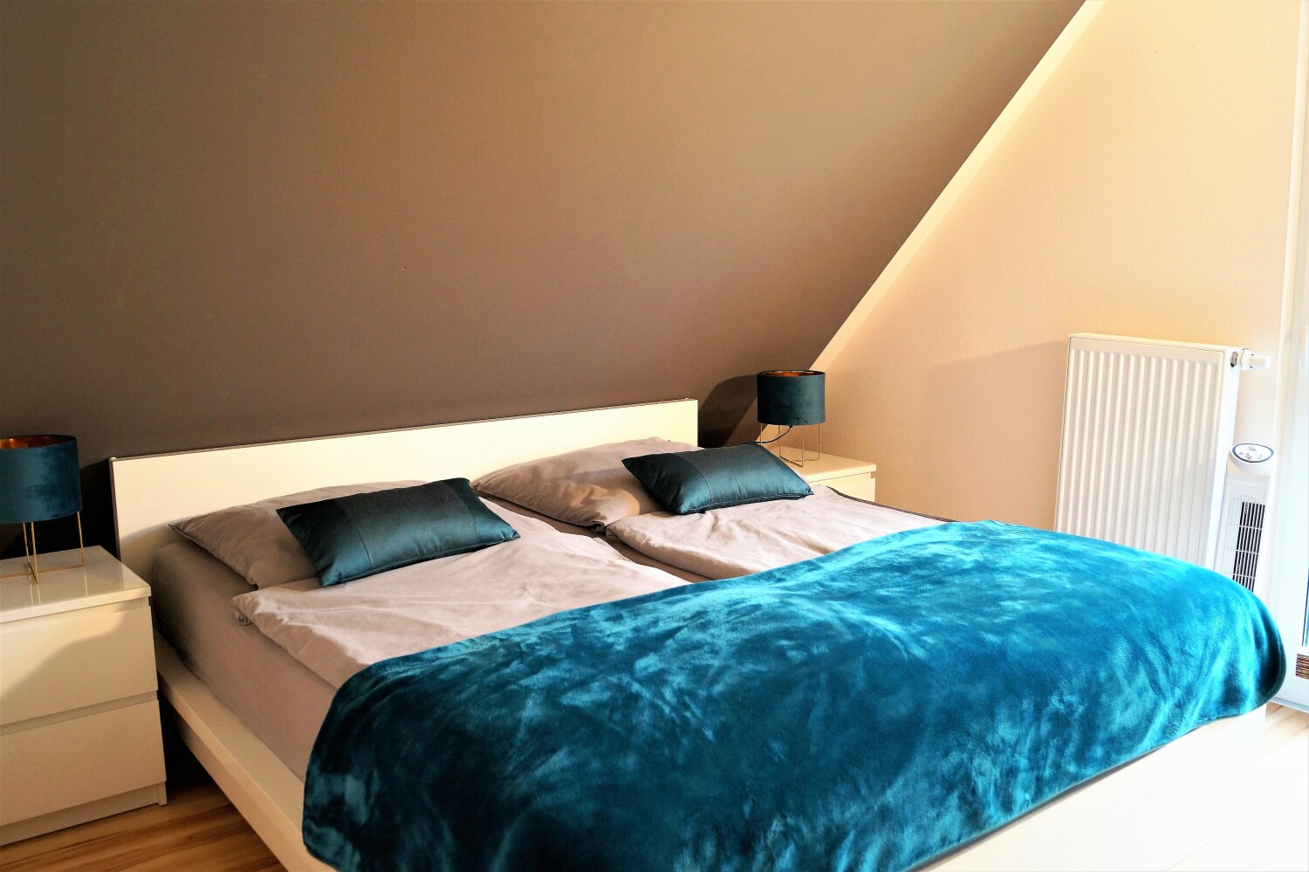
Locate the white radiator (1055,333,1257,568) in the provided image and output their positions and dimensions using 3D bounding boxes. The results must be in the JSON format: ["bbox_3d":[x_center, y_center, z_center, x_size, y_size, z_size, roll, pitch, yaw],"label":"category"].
[{"bbox_3d":[1.470,0.151,3.300,0.100,0.880,0.495,-7,12,-39],"label":"white radiator"}]

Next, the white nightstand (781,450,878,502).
[{"bbox_3d":[0.531,0.367,4.232,0.400,0.550,0.480,-7,12,-39],"label":"white nightstand"}]

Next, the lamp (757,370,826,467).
[{"bbox_3d":[0.526,-0.068,4.130,0.257,0.338,0.257,1,9,0],"label":"lamp"}]

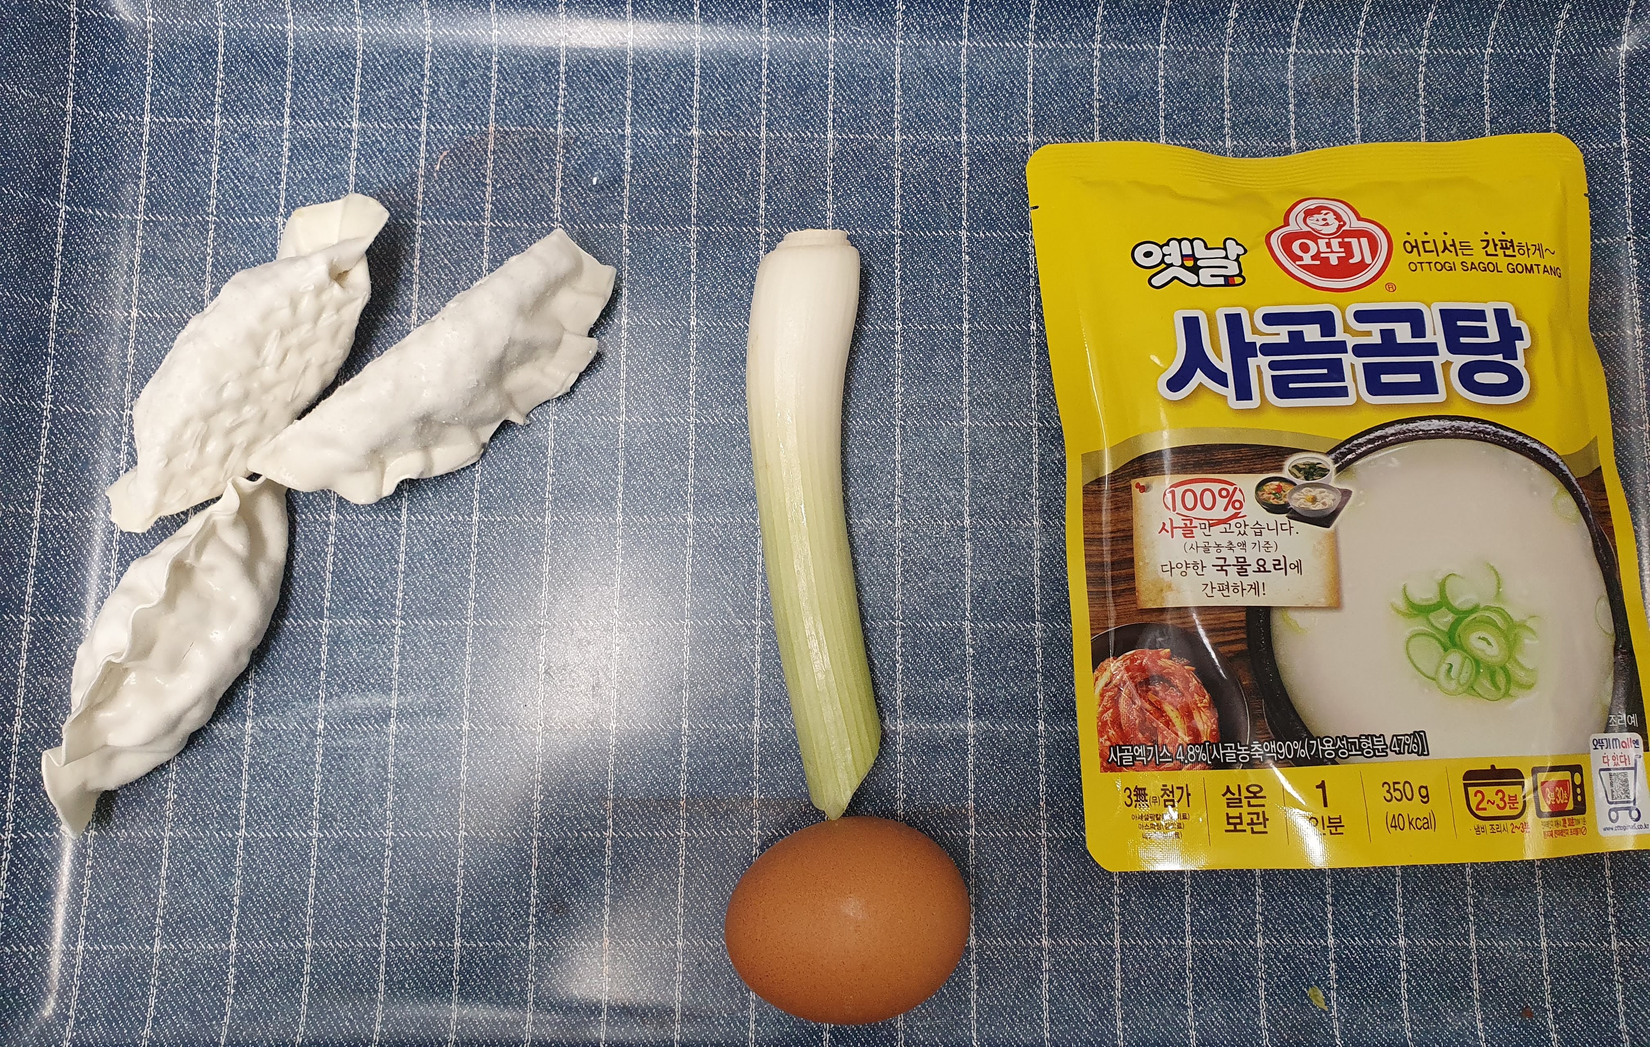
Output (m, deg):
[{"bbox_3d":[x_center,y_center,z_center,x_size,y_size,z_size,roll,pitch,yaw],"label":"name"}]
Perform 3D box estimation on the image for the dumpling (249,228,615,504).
[{"bbox_3d":[-0.092,-0.034,0.304,0.101,0.026,0.036,-37,85,-6],"label":"dumpling"}]

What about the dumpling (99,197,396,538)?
[{"bbox_3d":[-0.139,-0.039,0.301,0.035,0.030,0.099,36,82,3],"label":"dumpling"}]

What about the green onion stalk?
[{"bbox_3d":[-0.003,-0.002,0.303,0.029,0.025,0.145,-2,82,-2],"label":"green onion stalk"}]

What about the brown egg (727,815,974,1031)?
[{"bbox_3d":[0.005,0.089,0.280,0.055,0.045,0.045,0,82,-2],"label":"brown egg"}]

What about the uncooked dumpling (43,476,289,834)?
[{"bbox_3d":[-0.155,0.029,0.290,0.037,0.033,0.092,34,82,3],"label":"uncooked dumpling"}]

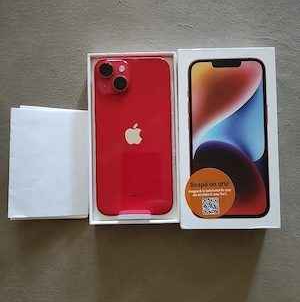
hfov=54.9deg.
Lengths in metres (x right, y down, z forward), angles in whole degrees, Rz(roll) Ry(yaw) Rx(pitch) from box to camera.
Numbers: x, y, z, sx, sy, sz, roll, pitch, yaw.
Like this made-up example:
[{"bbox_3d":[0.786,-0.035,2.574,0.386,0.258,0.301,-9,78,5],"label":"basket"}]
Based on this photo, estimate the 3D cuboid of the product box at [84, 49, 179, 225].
[{"bbox_3d":[-0.015,-0.012,0.279,0.083,0.025,0.157,-1,88,0],"label":"product box"}]

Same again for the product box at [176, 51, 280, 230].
[{"bbox_3d":[0.070,-0.012,0.273,0.087,0.027,0.163,-1,88,0],"label":"product box"}]

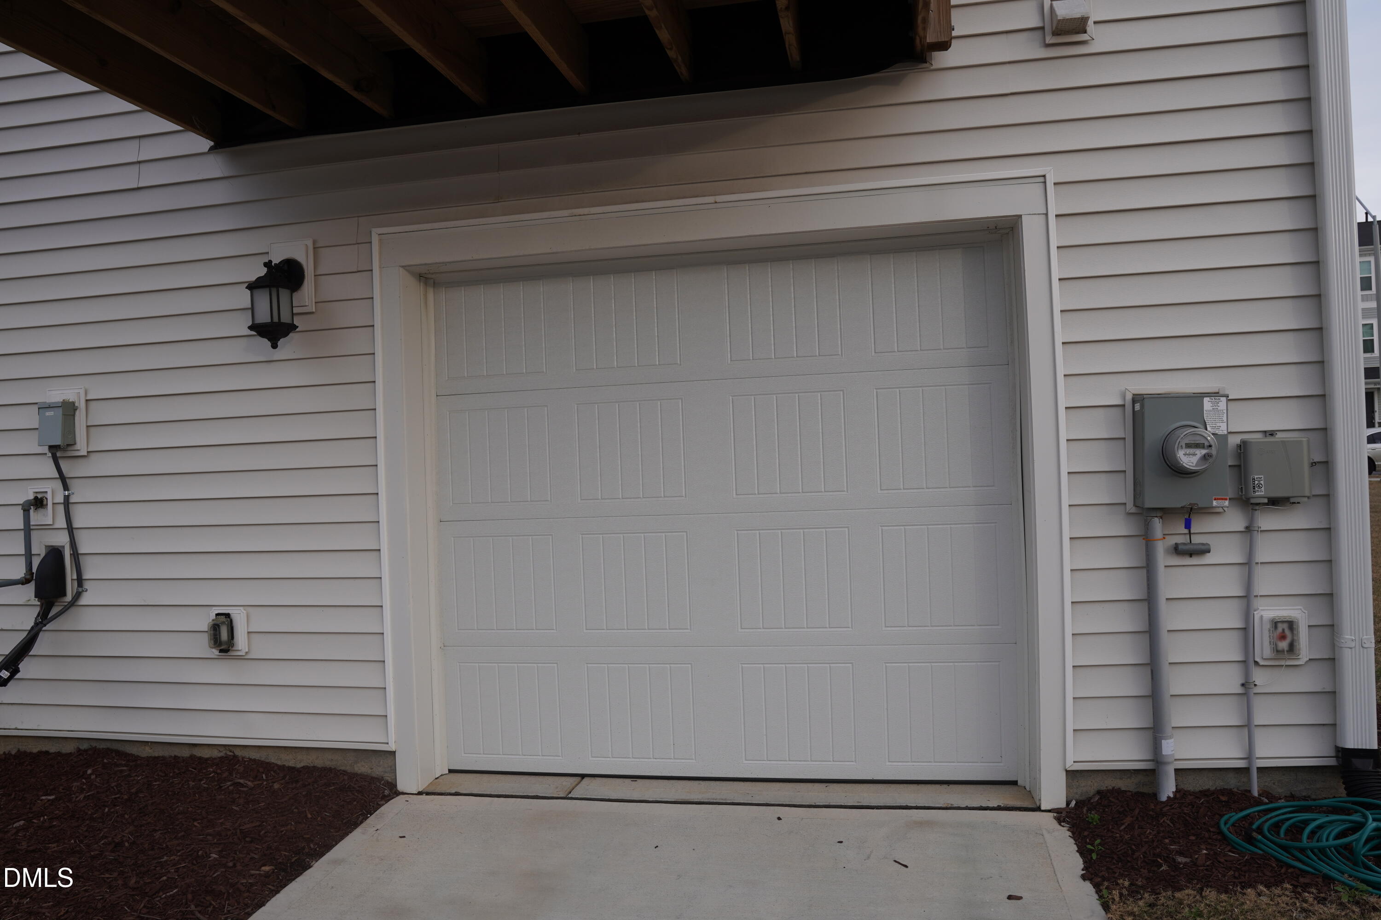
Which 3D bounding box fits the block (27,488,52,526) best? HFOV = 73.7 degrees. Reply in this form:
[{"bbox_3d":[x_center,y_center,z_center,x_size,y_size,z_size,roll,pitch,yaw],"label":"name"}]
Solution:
[{"bbox_3d":[-2.895,0.207,4.081,0.124,0.164,0.030,-2,0,10],"label":"block"}]

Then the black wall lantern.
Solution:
[{"bbox_3d":[-1.696,-0.645,3.737,0.210,0.393,0.230,-2,0,10],"label":"black wall lantern"}]

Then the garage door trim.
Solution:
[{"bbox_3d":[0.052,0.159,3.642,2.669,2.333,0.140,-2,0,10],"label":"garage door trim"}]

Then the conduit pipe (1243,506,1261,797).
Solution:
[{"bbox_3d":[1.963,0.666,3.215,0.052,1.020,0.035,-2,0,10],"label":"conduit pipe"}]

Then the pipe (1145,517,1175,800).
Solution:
[{"bbox_3d":[1.649,0.690,3.225,0.066,1.009,0.065,-2,0,10],"label":"pipe"}]

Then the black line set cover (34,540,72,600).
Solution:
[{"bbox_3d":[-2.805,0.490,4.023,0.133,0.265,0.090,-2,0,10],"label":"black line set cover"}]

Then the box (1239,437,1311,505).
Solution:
[{"bbox_3d":[2.016,0.034,3.178,0.187,0.217,0.090,-2,0,10],"label":"box"}]

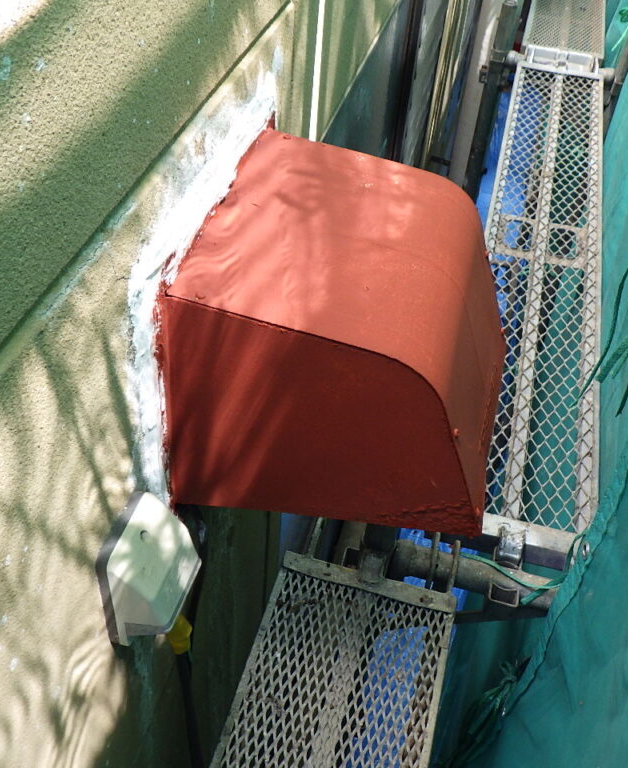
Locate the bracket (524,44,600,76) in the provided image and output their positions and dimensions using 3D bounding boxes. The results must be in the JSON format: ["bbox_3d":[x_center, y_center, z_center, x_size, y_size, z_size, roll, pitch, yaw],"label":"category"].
[{"bbox_3d":[0.749,-0.963,2.517,0.227,0.051,0.121,14,44,7],"label":"bracket"}]

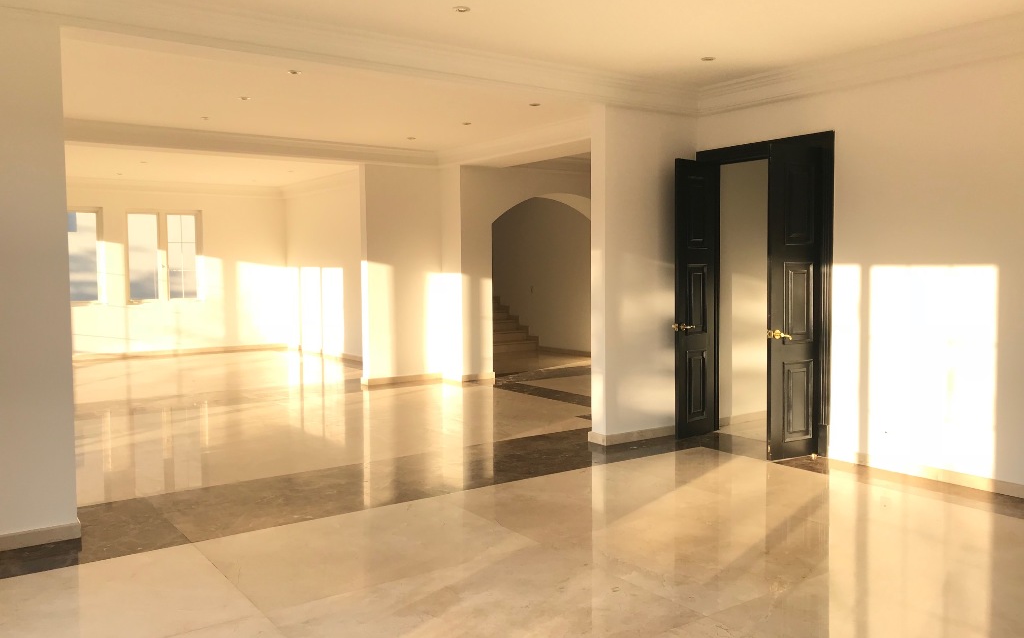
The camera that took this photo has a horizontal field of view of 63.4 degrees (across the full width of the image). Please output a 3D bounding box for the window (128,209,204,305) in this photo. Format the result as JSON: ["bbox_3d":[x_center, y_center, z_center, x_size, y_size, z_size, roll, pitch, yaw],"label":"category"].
[{"bbox_3d":[-5.900,-1.056,14.105,1.232,1.568,0.138,-3,5,-35],"label":"window"}]

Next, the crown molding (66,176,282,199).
[{"bbox_3d":[-5.650,-2.241,14.023,3.749,0.207,0.168,-3,5,-35],"label":"crown molding"}]

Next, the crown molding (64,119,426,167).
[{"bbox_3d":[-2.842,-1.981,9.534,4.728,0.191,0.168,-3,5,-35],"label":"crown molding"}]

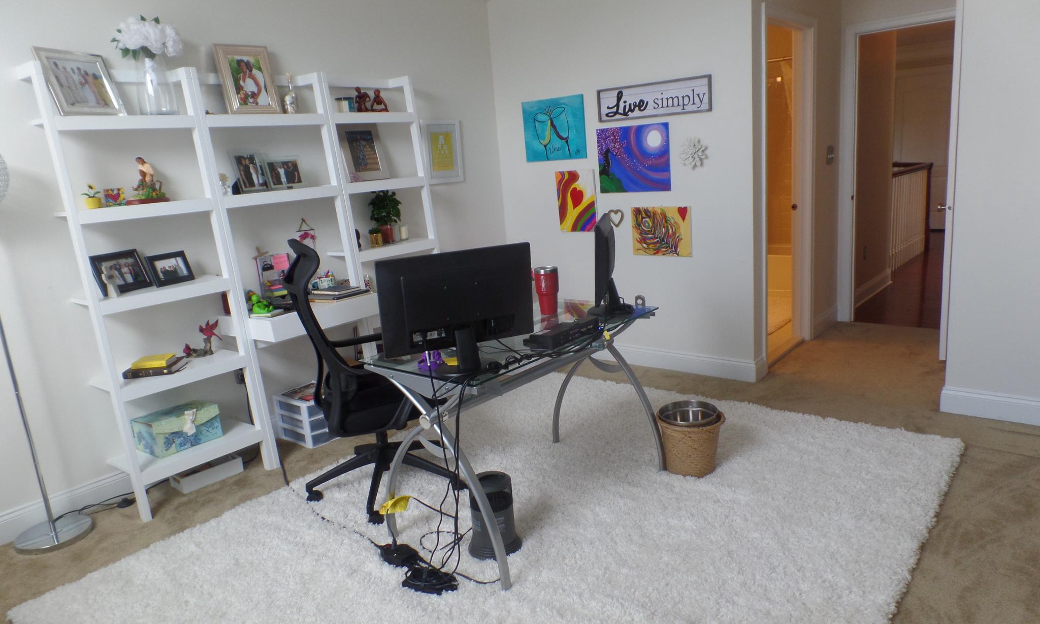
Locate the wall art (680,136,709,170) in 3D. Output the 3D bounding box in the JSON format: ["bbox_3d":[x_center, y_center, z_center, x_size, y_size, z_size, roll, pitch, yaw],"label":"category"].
[{"bbox_3d":[1.018,-0.919,4.000,0.179,0.176,0.045,6,17,41],"label":"wall art"}]

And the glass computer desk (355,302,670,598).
[{"bbox_3d":[0.034,0.433,2.782,0.605,0.723,1.115,6,17,41],"label":"glass computer desk"}]

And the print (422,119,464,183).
[{"bbox_3d":[-0.508,-1.056,4.585,0.025,0.398,0.334,6,17,41],"label":"print"}]

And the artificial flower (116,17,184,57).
[{"bbox_3d":[-1.639,-1.213,3.056,0.230,0.175,0.275,6,17,41],"label":"artificial flower"}]

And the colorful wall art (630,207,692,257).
[{"bbox_3d":[0.878,-0.499,4.268,0.412,0.302,0.022,6,17,41],"label":"colorful wall art"}]

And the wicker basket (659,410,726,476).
[{"bbox_3d":[0.740,0.566,3.003,0.290,0.250,0.290,-5,13,1],"label":"wicker basket"}]

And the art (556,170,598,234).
[{"bbox_3d":[0.390,-0.741,4.631,0.311,0.410,0.028,6,17,41],"label":"art"}]

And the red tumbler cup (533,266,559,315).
[{"bbox_3d":[0.119,-0.093,2.982,0.106,0.198,0.106,-5,13,1],"label":"red tumbler cup"}]

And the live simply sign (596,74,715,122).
[{"bbox_3d":[0.791,-1.262,4.113,0.765,0.199,0.028,6,17,41],"label":"live simply sign"}]

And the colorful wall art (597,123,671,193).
[{"bbox_3d":[0.708,-0.947,4.285,0.512,0.400,0.025,6,17,41],"label":"colorful wall art"}]

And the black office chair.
[{"bbox_3d":[-0.626,0.221,3.024,0.690,1.140,0.670,-11,14,-25],"label":"black office chair"}]

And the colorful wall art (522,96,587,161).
[{"bbox_3d":[0.234,-1.222,4.630,0.524,0.402,0.025,6,17,41],"label":"colorful wall art"}]

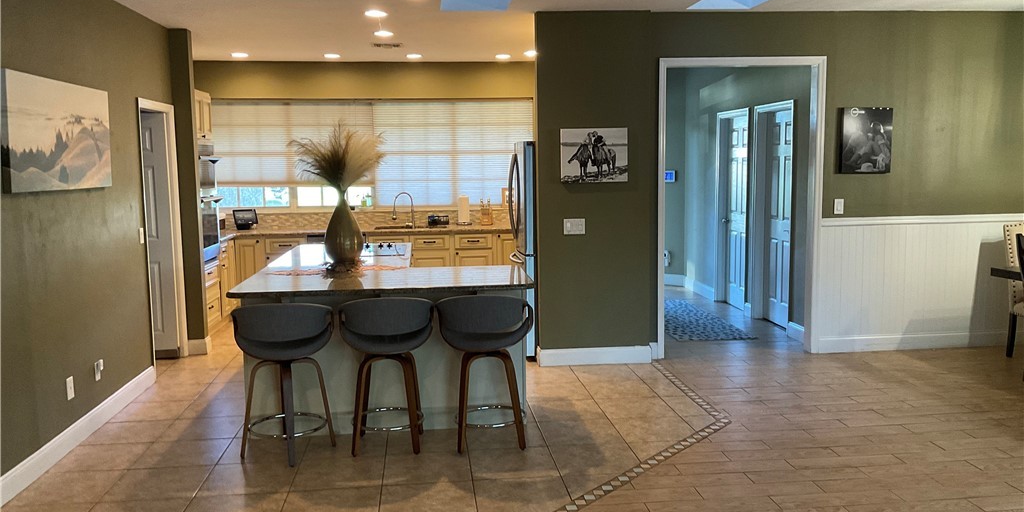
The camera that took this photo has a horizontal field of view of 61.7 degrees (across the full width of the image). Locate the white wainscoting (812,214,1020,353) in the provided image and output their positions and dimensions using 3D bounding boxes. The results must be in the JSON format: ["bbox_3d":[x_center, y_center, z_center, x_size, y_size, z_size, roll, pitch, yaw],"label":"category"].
[{"bbox_3d":[3.454,0.225,7.146,1.880,1.120,0.040,-2,6,-6],"label":"white wainscoting"}]

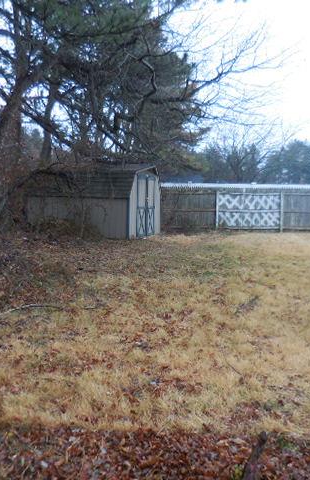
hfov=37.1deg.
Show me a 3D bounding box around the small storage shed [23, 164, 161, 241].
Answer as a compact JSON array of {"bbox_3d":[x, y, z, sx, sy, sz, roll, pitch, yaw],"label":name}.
[{"bbox_3d":[-1.791,-1.291,14.955,3.720,2.200,2.460,3,6,21],"label":"small storage shed"}]

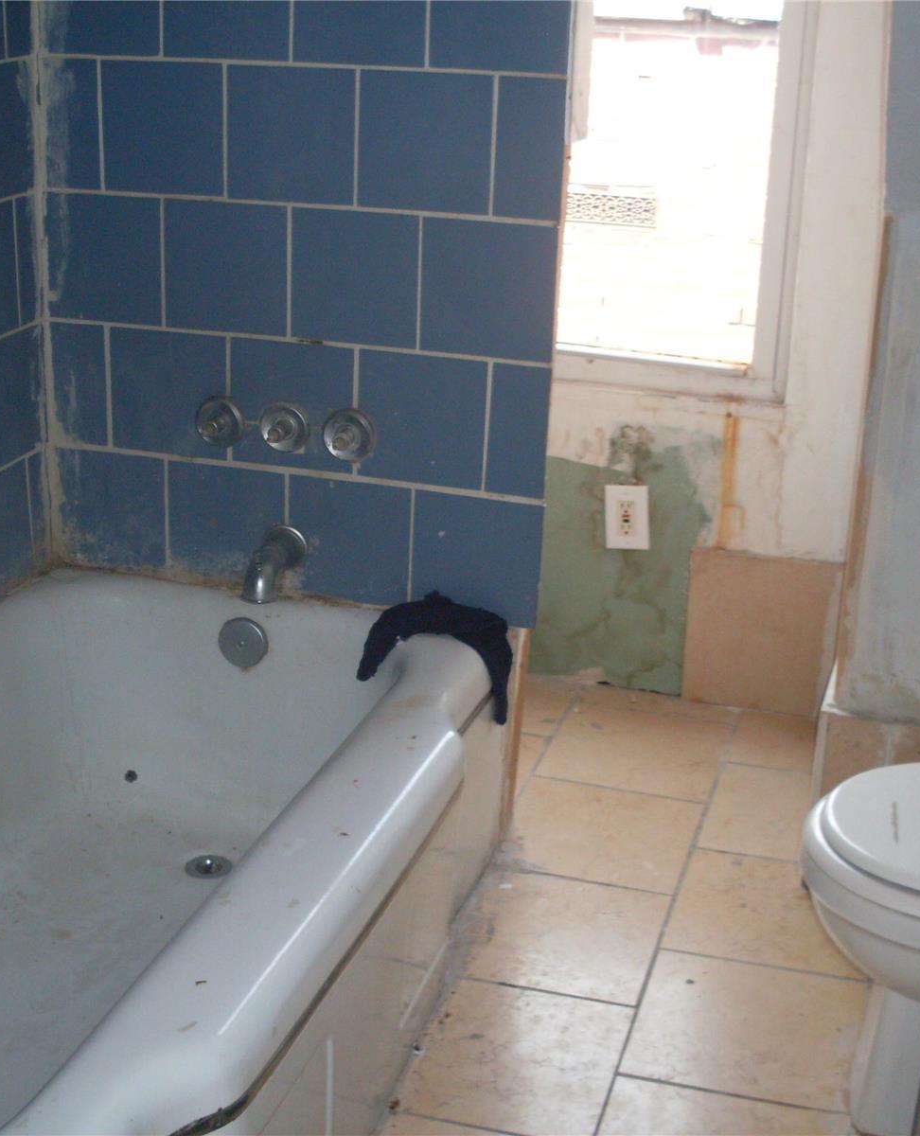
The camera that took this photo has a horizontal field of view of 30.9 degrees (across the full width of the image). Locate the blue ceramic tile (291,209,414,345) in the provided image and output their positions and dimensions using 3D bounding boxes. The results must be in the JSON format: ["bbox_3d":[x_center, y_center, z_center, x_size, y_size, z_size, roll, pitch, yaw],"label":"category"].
[{"bbox_3d":[-0.152,-0.418,2.400,0.200,0.199,0.010,8,22,15],"label":"blue ceramic tile"}]

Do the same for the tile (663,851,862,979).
[{"bbox_3d":[0.472,0.520,2.494,0.302,0.010,0.300,8,22,15],"label":"tile"}]

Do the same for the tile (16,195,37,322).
[{"bbox_3d":[-0.669,-0.475,2.559,0.010,0.201,0.059,8,22,15],"label":"tile"}]

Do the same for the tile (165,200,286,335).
[{"bbox_3d":[-0.353,-0.455,2.519,0.200,0.200,0.010,7,21,14],"label":"tile"}]

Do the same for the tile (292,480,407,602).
[{"bbox_3d":[-0.173,-0.045,2.617,0.201,0.201,0.010,8,22,15],"label":"tile"}]

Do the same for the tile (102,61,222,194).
[{"bbox_3d":[-0.440,-0.654,2.472,0.201,0.201,0.010,8,22,15],"label":"tile"}]

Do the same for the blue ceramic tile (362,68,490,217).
[{"bbox_3d":[-0.049,-0.608,2.377,0.200,0.197,0.010,7,21,14],"label":"blue ceramic tile"}]

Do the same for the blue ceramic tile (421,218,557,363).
[{"bbox_3d":[0.041,-0.406,2.422,0.200,0.200,0.010,7,21,14],"label":"blue ceramic tile"}]

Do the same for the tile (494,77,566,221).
[{"bbox_3d":[0.100,-0.586,2.324,0.097,0.201,0.010,8,22,15],"label":"tile"}]

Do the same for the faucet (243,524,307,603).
[{"bbox_3d":[-0.296,-0.006,2.589,0.066,0.088,0.122,7,21,14],"label":"faucet"}]

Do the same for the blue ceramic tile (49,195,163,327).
[{"bbox_3d":[-0.536,-0.467,2.505,0.204,0.199,0.010,8,22,15],"label":"blue ceramic tile"}]

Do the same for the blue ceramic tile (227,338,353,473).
[{"bbox_3d":[-0.252,-0.244,2.498,0.200,0.199,0.010,8,22,15],"label":"blue ceramic tile"}]

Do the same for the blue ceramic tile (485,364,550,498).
[{"bbox_3d":[0.088,-0.204,2.480,0.093,0.202,0.010,7,21,14],"label":"blue ceramic tile"}]

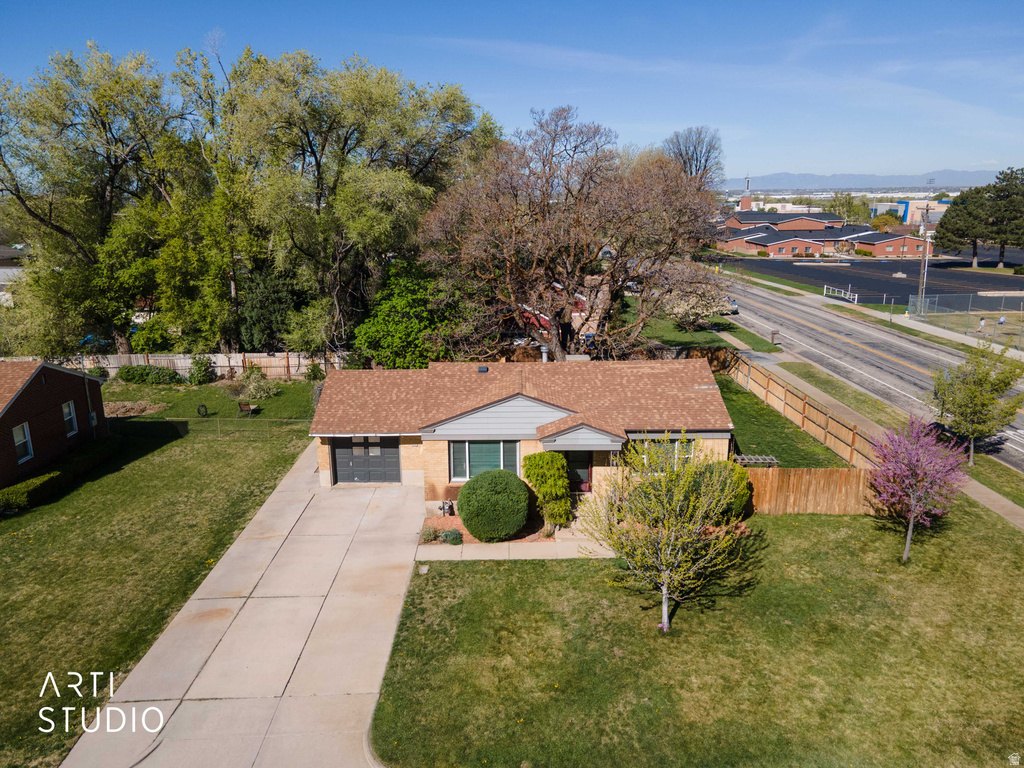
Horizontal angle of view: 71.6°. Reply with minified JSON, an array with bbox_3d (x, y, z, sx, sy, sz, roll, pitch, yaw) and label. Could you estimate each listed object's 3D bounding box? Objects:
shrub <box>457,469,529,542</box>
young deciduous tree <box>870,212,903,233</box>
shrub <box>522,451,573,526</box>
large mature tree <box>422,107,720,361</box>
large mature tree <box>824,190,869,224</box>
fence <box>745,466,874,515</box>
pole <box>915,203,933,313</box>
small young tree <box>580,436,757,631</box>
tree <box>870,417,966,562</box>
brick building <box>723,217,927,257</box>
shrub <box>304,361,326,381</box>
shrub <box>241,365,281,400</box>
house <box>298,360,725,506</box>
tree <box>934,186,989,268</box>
[{"bbox_3d":[-0.640,4.147,24.130,2.420,2.400,2.420,0,15,0],"label":"shrub"},{"bbox_3d":[92.312,-38.204,175.000,7.000,7.800,7.000,-1,15,0],"label":"young deciduous tree"},{"bbox_3d":[1.175,3.669,23.670,1.550,3.000,1.400,-1,15,0],"label":"shrub"},{"bbox_3d":[3.250,-7.481,41.820,17.300,15.800,15.500,0,15,0],"label":"large mature tree"},{"bbox_3d":[95.500,-48.316,202.447,12.300,12.300,12.000,0,15,0],"label":"large mature tree"},{"bbox_3d":[10.975,3.783,25.205,5.100,1.800,0.120,-1,15,0],"label":"fence"},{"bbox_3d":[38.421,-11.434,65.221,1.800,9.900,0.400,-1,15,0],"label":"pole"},{"bbox_3d":[4.100,4.071,18.766,4.450,5.300,4.300,0,15,0],"label":"small young tree"},{"bbox_3d":[12.620,3.425,22.270,2.750,4.750,2.700,0,15,0],"label":"tree"},{"bbox_3d":[60.500,-32.290,150.852,33.000,7.800,46.000,0,15,0],"label":"brick building"},{"bbox_3d":[-12.219,-0.875,44.435,1.400,1.250,1.250,-1,15,0],"label":"shrub"},{"bbox_3d":[-14.600,-0.050,41.594,2.300,1.550,2.200,0,15,0],"label":"shrub"},{"bbox_3d":[-0.074,1.395,28.674,15.300,4.800,10.300,-1,15,0],"label":"house"},{"bbox_3d":[72.259,-24.408,111.297,9.300,12.200,9.000,-1,15,0],"label":"tree"}]

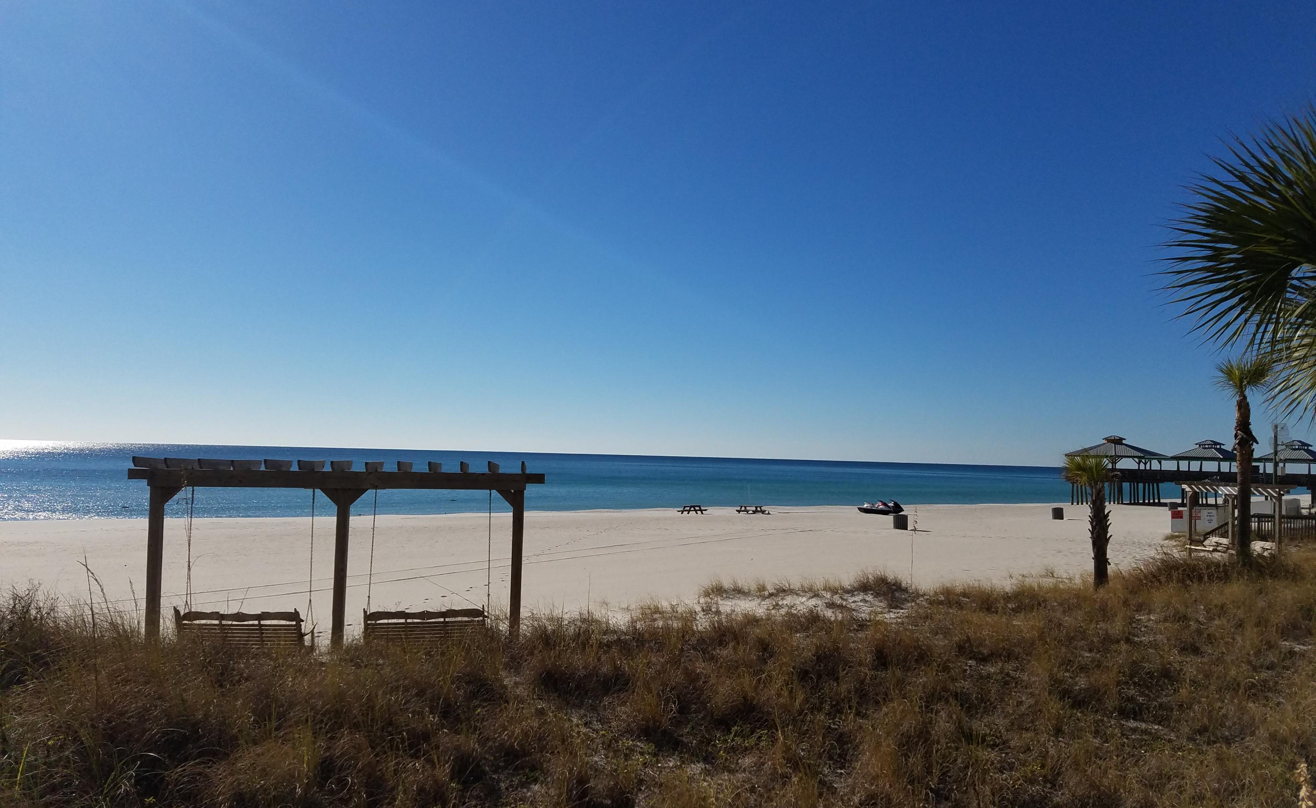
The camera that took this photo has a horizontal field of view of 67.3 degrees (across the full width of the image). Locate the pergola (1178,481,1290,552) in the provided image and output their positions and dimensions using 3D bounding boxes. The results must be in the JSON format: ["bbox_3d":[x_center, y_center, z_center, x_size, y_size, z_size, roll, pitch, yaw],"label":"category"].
[{"bbox_3d":[22.253,4.554,38.292,1.250,3.000,5.200,2,-3,-8],"label":"pergola"}]

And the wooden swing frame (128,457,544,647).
[{"bbox_3d":[-4.259,2.167,13.294,5.400,2.800,1.250,2,-3,-8],"label":"wooden swing frame"}]

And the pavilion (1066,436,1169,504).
[{"bbox_3d":[50.158,7.263,108.000,9.700,7.605,9.700,3,-4,-34],"label":"pavilion"}]

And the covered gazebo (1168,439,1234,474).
[{"bbox_3d":[56.188,5.854,100.500,5.400,4.390,5.400,3,-4,-34],"label":"covered gazebo"}]

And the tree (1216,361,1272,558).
[{"bbox_3d":[19.565,1.888,33.000,1.750,6.899,1.750,0,-3,31],"label":"tree"}]

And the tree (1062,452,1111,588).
[{"bbox_3d":[11.725,3.244,27.000,1.280,3.707,1.280,0,-3,24],"label":"tree"}]

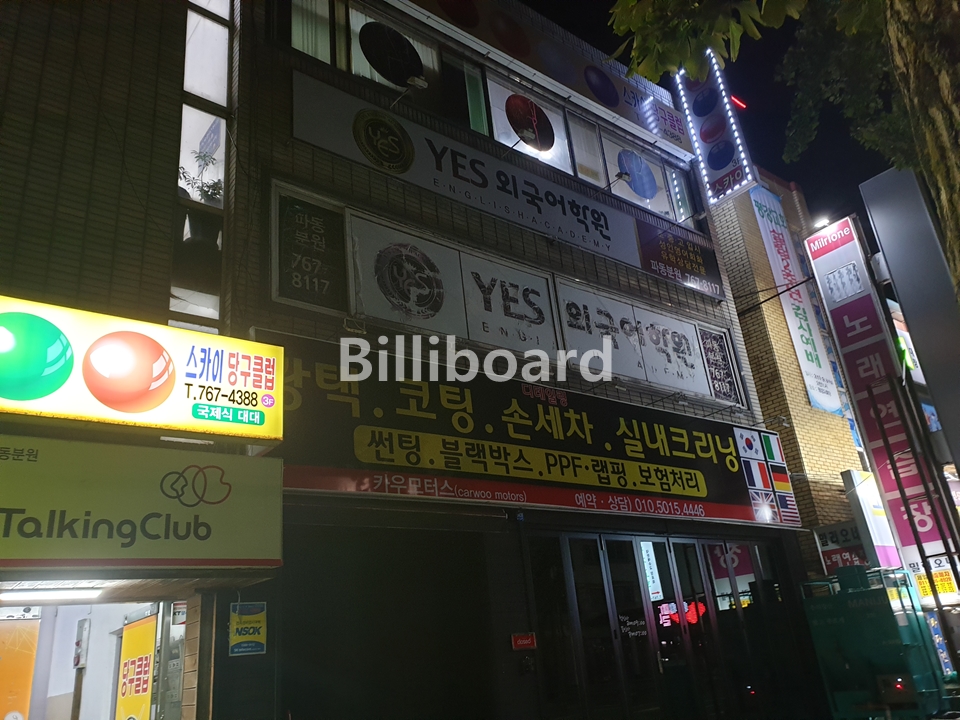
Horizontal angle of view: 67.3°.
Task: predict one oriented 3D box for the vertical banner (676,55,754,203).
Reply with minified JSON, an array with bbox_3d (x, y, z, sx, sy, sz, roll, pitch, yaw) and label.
[{"bbox_3d":[4.383,-4.400,13.508,0.180,3.180,0.900,12,-28,-36],"label":"vertical banner"}]

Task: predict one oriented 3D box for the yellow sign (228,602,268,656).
[{"bbox_3d":[-1.829,2.123,5.700,0.294,0.387,0.020,12,-28,-36],"label":"yellow sign"}]

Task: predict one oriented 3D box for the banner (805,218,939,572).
[{"bbox_3d":[7.213,0.449,13.070,0.200,6.520,0.940,12,-28,-36],"label":"banner"}]

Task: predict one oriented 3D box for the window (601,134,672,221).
[{"bbox_3d":[2.713,-3.170,12.410,1.555,1.271,0.100,12,-28,-36],"label":"window"}]

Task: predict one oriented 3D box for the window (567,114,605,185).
[{"bbox_3d":[1.711,-3.407,11.677,0.634,1.270,0.100,12,-28,-36],"label":"window"}]

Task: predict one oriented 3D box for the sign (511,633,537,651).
[{"bbox_3d":[0.450,2.841,7.279,0.320,0.143,0.020,12,-28,-36],"label":"sign"}]

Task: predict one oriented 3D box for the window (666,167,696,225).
[{"bbox_3d":[3.639,-2.964,13.095,0.432,1.175,0.100,12,-28,-36],"label":"window"}]

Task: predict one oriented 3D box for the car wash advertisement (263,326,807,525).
[{"bbox_3d":[1.358,1.106,8.602,8.370,1.461,0.140,12,-30,-36],"label":"car wash advertisement"}]

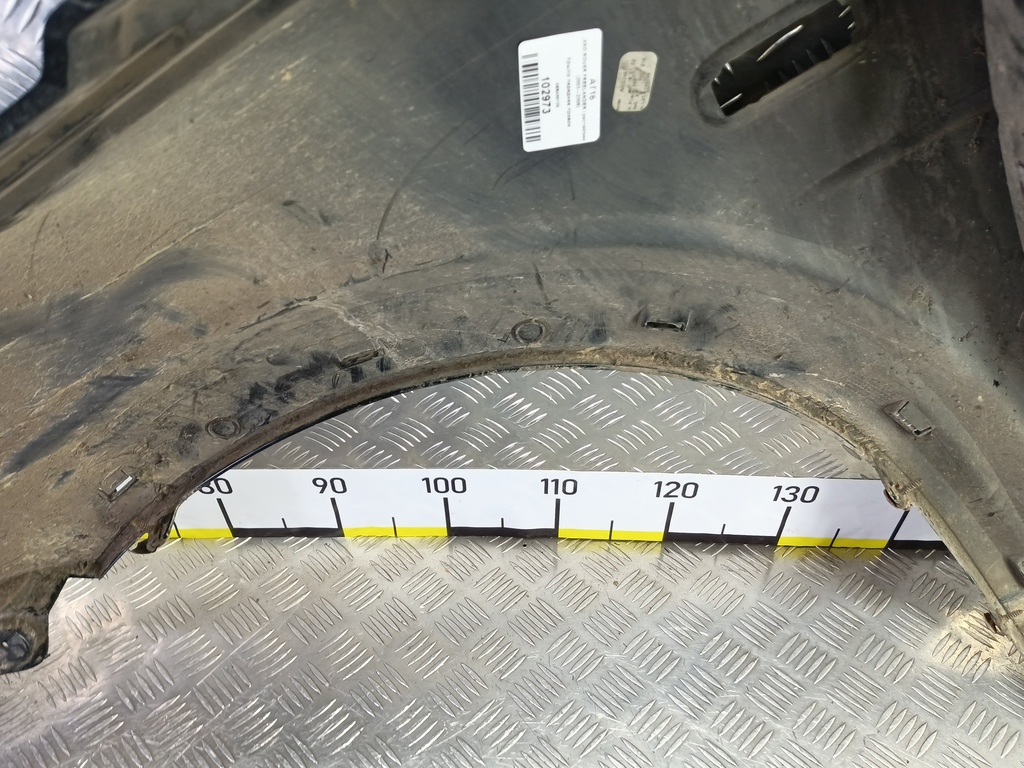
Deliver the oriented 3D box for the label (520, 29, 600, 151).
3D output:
[{"bbox_3d":[0.024,-0.142,0.335,0.040,0.058,0.001,-11,51,-4],"label":"label"}]

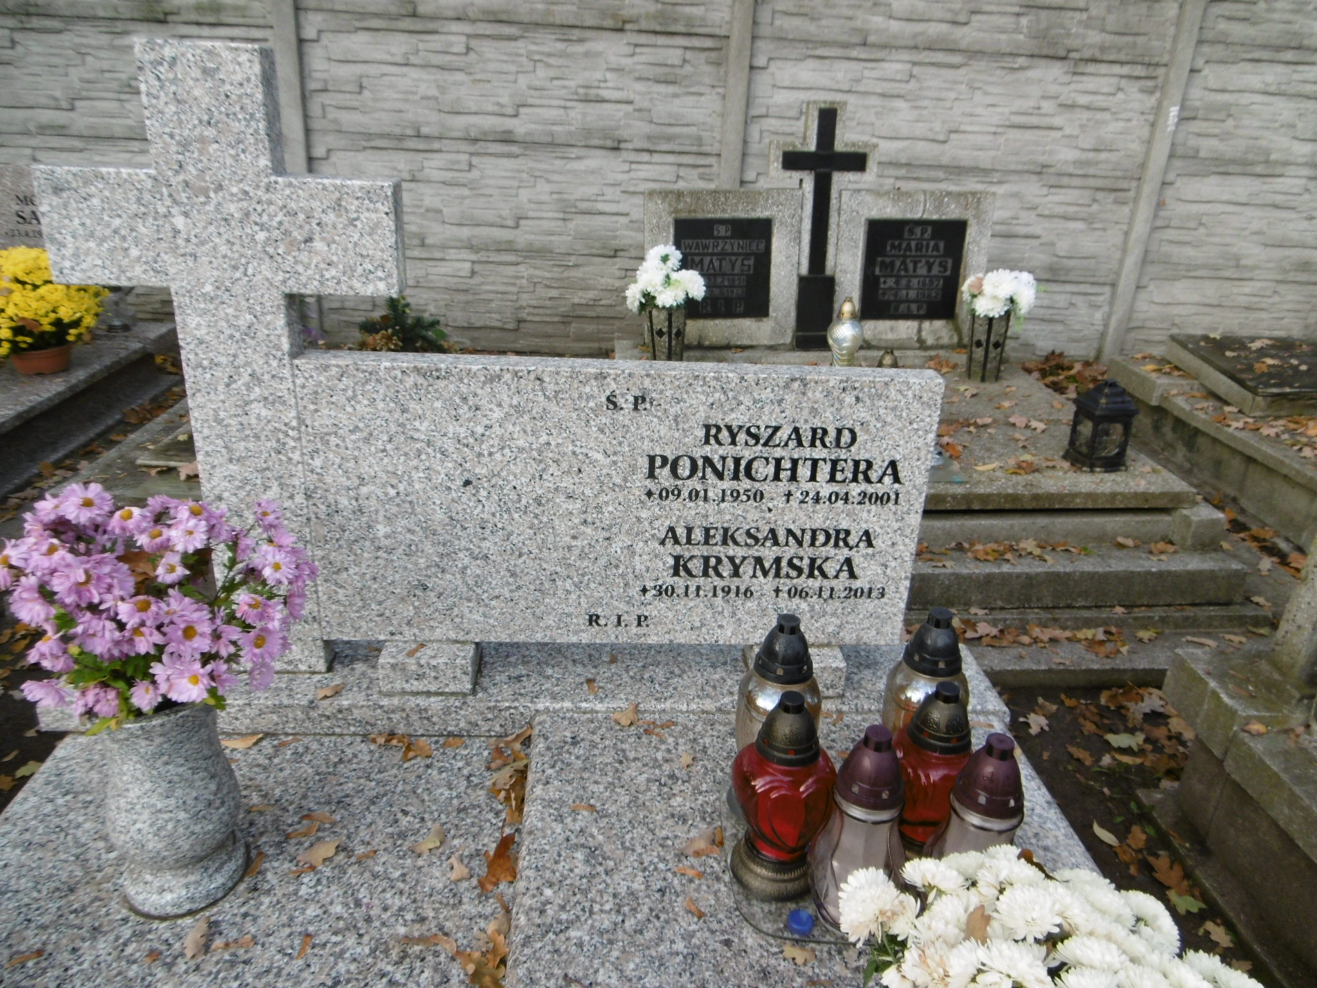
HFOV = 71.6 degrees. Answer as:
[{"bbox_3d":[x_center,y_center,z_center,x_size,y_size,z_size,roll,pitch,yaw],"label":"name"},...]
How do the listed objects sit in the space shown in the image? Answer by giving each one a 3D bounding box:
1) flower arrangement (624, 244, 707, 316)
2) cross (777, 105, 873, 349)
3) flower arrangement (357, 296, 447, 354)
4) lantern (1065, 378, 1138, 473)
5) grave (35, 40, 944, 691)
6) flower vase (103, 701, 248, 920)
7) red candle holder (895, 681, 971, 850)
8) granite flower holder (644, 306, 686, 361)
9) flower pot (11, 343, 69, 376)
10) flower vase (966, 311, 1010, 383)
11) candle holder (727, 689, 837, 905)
[{"bbox_3d":[0.027,-0.953,4.063,0.360,0.310,0.300,0,21,-1],"label":"flower arrangement"},{"bbox_3d":[0.663,-1.096,3.805,0.423,0.978,0.100,0,22,-1],"label":"cross"},{"bbox_3d":[-1.166,-0.751,4.141,0.420,0.320,0.360,2,20,-2],"label":"flower arrangement"},{"bbox_3d":[1.576,-0.252,3.236,0.160,0.300,0.158,0,21,-1],"label":"lantern"},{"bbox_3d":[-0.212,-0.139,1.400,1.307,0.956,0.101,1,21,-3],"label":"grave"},{"bbox_3d":[-0.609,0.399,1.155,0.153,0.212,0.153,2,22,-2],"label":"flower vase"},{"bbox_3d":[0.406,0.416,1.356,0.148,0.307,0.130,1,19,-3],"label":"red candle holder"},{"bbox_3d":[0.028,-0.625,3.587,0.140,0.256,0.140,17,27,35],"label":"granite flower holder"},{"bbox_3d":[-2.598,-0.575,3.842,0.215,0.115,0.215,2,20,-2],"label":"flower pot"},{"bbox_3d":[1.516,-0.686,4.218,0.190,0.320,0.200,0,21,-1],"label":"flower vase"},{"bbox_3d":[0.157,0.363,1.137,0.128,0.250,0.115,2,22,-2],"label":"candle holder"}]

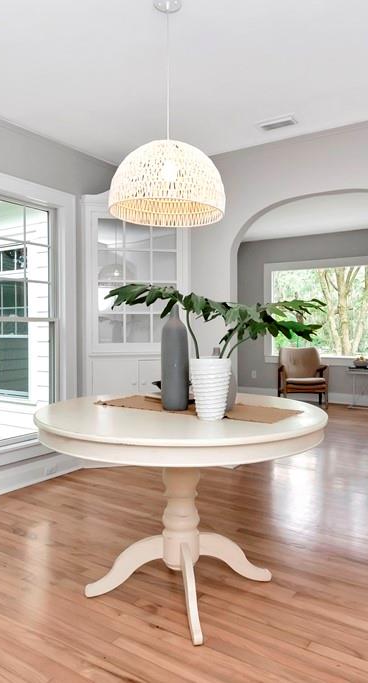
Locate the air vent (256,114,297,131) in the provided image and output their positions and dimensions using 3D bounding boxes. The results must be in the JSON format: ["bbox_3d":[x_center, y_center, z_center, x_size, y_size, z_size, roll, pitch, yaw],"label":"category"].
[{"bbox_3d":[0.609,-1.434,2.980,0.270,0.025,0.150,1,1,33],"label":"air vent"}]

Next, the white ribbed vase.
[{"bbox_3d":[0.102,0.176,1.710,0.152,0.220,0.152,0,1,0],"label":"white ribbed vase"}]

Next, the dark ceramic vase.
[{"bbox_3d":[-0.036,0.061,1.910,0.117,0.435,0.117,0,1,0],"label":"dark ceramic vase"}]

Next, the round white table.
[{"bbox_3d":[-0.011,0.648,1.920,1.190,0.750,1.190,0,1,0],"label":"round white table"}]

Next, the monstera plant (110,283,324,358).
[{"bbox_3d":[0.115,-0.079,1.710,0.800,0.300,0.400,0,1,0],"label":"monstera plant"}]

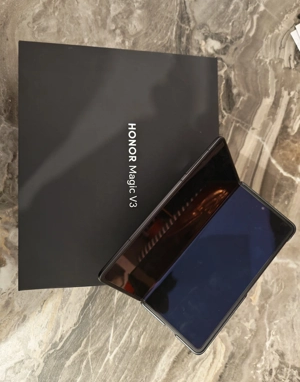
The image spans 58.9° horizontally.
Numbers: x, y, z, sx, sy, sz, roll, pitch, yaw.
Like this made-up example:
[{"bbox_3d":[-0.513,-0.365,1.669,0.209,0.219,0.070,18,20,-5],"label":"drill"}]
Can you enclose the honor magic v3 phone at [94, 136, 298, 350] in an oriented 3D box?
[{"bbox_3d":[0.049,0.052,0.253,0.134,0.042,0.157,44,83,-15],"label":"honor magic v3 phone"}]

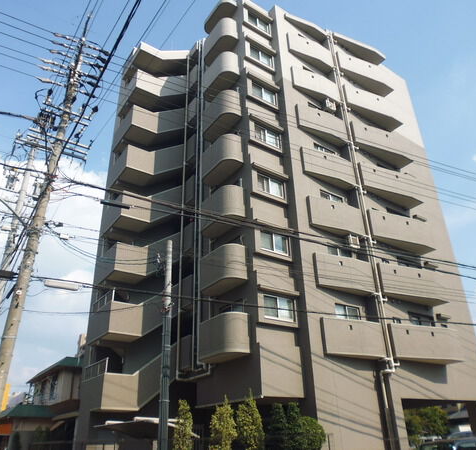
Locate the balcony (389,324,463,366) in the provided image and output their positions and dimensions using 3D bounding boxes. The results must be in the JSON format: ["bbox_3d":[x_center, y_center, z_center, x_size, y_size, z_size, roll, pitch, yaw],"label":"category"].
[{"bbox_3d":[8.417,5.379,18.746,4.273,1.400,0.979,13,-31,-27],"label":"balcony"}]

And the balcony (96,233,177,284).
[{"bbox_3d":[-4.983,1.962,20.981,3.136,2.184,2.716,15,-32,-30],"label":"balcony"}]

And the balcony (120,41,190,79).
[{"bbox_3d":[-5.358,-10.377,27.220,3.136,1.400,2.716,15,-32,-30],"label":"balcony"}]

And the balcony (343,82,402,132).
[{"bbox_3d":[8.038,-7.110,25.062,4.273,1.400,0.979,13,-31,-27],"label":"balcony"}]

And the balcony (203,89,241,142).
[{"bbox_3d":[-0.897,-5.550,21.359,1.008,1.400,2.422,15,-32,-30],"label":"balcony"}]

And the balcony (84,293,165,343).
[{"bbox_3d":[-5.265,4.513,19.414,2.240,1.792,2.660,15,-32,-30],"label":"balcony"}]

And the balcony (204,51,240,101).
[{"bbox_3d":[-0.972,-8.044,22.630,1.008,1.400,2.422,15,-32,-30],"label":"balcony"}]

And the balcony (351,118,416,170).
[{"bbox_3d":[8.139,-4.624,23.676,4.277,1.372,0.910,15,-32,-30],"label":"balcony"}]

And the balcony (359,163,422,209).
[{"bbox_3d":[8.214,-2.130,22.404,4.277,1.372,0.910,15,-32,-30],"label":"balcony"}]

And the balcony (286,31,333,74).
[{"bbox_3d":[4.365,-10.286,24.682,3.192,1.372,0.602,15,-32,-30],"label":"balcony"}]

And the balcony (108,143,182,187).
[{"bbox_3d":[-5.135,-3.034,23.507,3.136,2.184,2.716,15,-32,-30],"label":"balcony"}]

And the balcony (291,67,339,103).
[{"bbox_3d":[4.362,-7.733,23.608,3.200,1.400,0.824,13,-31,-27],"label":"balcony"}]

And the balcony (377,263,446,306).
[{"bbox_3d":[8.341,2.881,20.009,4.273,1.400,0.979,13,-31,-27],"label":"balcony"}]

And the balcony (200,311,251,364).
[{"bbox_3d":[-0.599,4.424,16.273,1.008,1.400,2.422,15,-32,-30],"label":"balcony"}]

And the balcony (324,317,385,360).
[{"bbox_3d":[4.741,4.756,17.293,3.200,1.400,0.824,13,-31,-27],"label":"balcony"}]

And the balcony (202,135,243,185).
[{"bbox_3d":[-0.716,-3.074,20.040,1.041,1.400,2.296,15,-32,-30],"label":"balcony"}]

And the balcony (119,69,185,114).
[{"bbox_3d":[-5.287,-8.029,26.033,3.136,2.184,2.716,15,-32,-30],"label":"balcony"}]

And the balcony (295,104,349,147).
[{"bbox_3d":[4.514,-5.299,22.139,3.192,1.372,0.602,15,-32,-30],"label":"balcony"}]

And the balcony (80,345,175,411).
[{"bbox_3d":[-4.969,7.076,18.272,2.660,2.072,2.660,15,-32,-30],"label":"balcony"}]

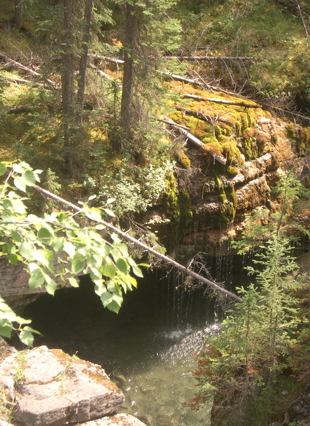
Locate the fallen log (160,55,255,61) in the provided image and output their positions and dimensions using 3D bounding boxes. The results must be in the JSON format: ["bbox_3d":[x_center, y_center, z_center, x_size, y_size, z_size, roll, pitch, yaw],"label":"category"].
[{"bbox_3d":[1.156,-3.392,28.200,2.116,0.100,0.100,0,19,0],"label":"fallen log"}]

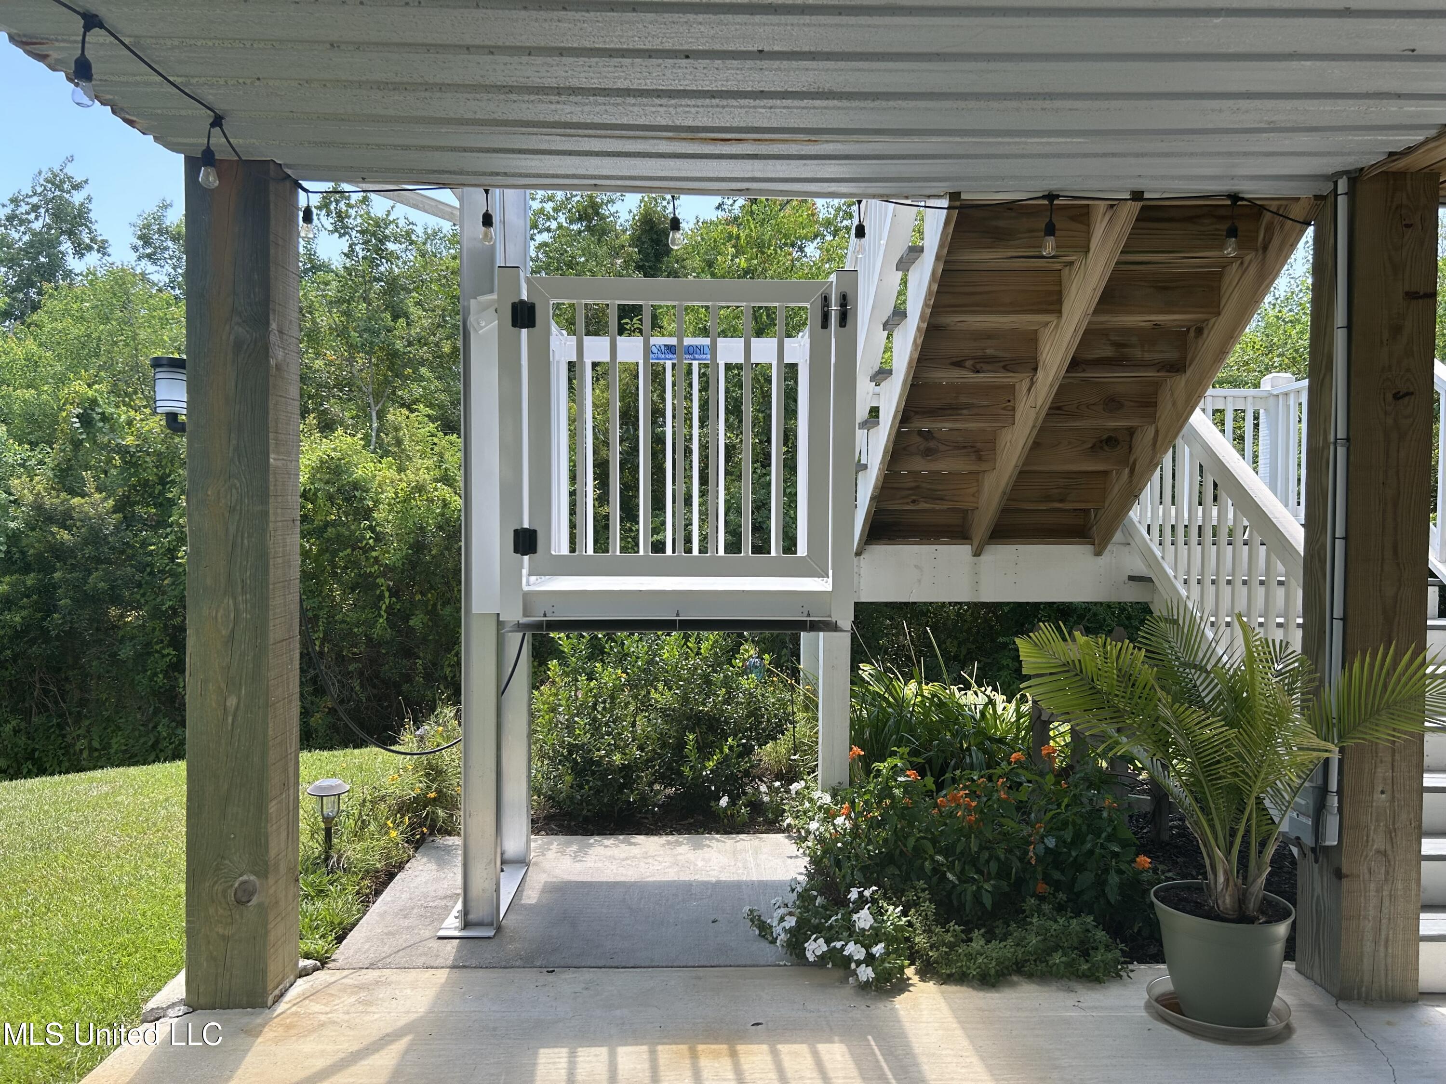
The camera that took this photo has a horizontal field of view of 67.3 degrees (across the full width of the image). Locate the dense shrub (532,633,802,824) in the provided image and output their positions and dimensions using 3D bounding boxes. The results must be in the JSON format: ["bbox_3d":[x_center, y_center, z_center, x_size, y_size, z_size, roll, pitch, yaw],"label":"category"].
[{"bbox_3d":[-0.306,0.879,5.741,1.440,0.980,1.050,0,1,-2],"label":"dense shrub"}]

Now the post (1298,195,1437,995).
[{"bbox_3d":[2.069,0.150,3.505,0.246,2.576,0.246,0,1,-2],"label":"post"}]

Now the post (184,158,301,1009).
[{"bbox_3d":[-1.499,0.134,3.400,0.246,2.568,0.246,0,1,-2],"label":"post"}]

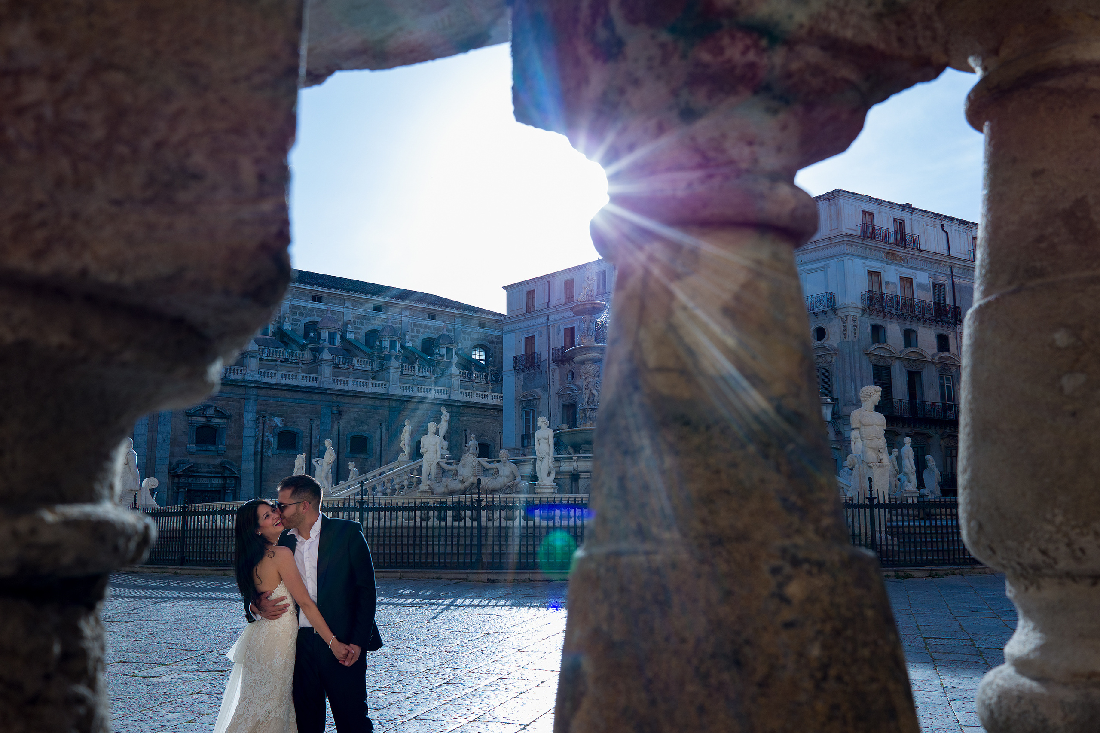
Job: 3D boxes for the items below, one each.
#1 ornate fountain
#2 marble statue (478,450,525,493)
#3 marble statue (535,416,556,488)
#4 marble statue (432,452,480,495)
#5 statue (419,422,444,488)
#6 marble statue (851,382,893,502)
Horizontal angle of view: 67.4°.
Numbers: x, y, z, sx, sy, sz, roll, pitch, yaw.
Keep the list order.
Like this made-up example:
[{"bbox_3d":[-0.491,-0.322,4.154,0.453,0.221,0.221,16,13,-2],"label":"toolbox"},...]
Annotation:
[{"bbox_3d":[1.795,-0.152,37.055,3.320,9.159,3.200,0,-10,3],"label":"ornate fountain"},{"bbox_3d":[-1.261,2.692,21.047,1.300,1.153,0.800,0,-10,3],"label":"marble statue"},{"bbox_3d":[-0.122,2.203,21.334,0.533,1.859,0.500,-1,-10,8],"label":"marble statue"},{"bbox_3d":[-2.400,2.735,21.040,1.300,1.108,0.800,0,-10,3],"label":"marble statue"},{"bbox_3d":[-3.105,2.312,21.518,0.673,1.740,0.500,0,-10,0],"label":"statue"},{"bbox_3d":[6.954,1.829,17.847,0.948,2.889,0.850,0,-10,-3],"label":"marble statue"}]

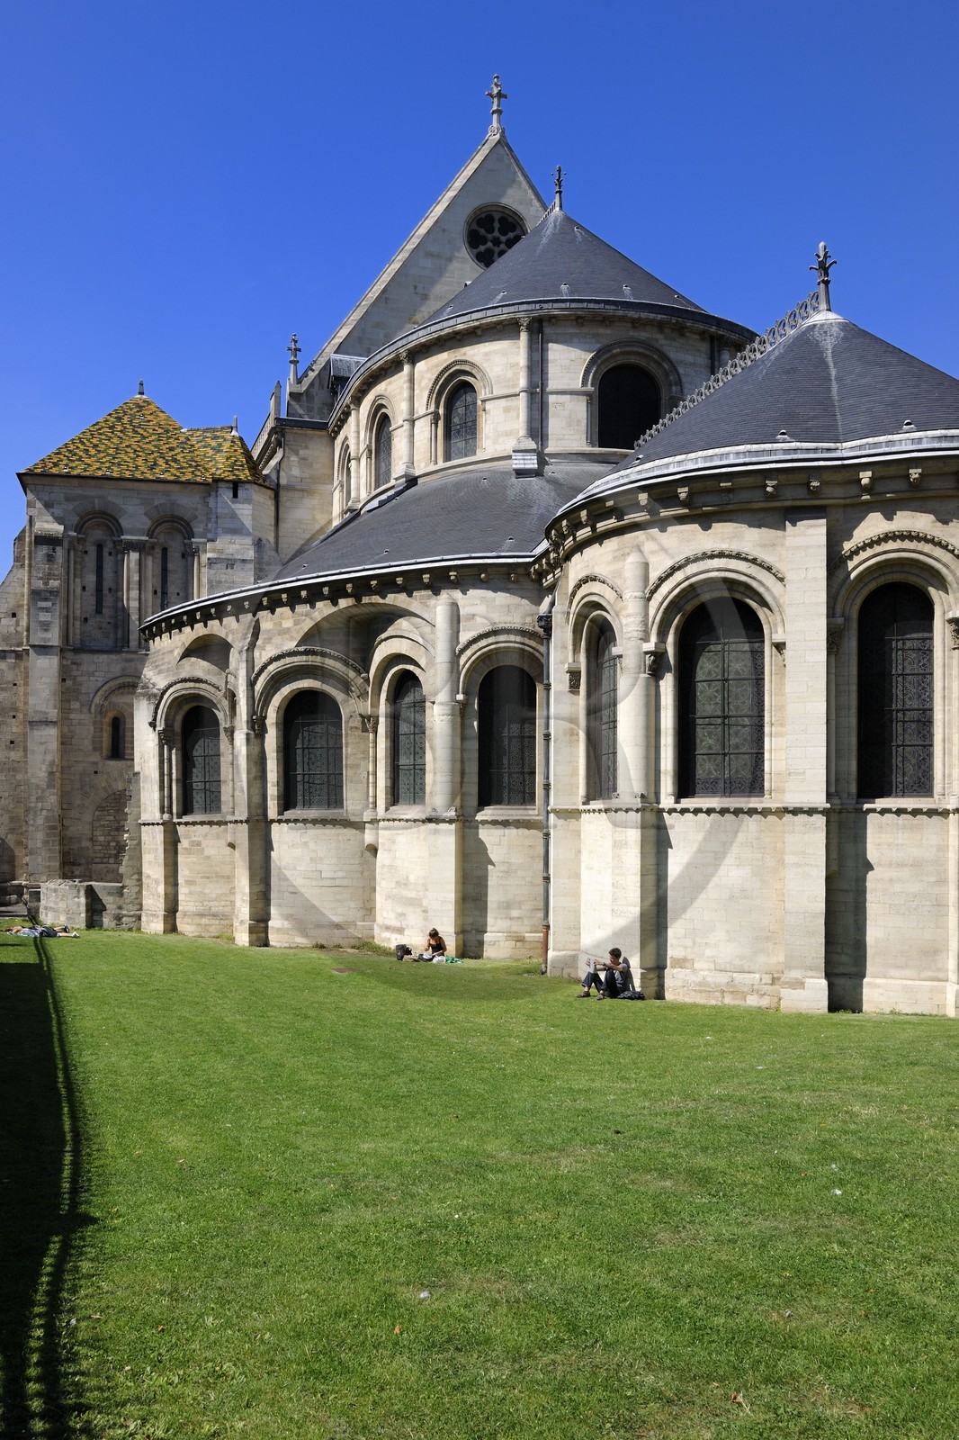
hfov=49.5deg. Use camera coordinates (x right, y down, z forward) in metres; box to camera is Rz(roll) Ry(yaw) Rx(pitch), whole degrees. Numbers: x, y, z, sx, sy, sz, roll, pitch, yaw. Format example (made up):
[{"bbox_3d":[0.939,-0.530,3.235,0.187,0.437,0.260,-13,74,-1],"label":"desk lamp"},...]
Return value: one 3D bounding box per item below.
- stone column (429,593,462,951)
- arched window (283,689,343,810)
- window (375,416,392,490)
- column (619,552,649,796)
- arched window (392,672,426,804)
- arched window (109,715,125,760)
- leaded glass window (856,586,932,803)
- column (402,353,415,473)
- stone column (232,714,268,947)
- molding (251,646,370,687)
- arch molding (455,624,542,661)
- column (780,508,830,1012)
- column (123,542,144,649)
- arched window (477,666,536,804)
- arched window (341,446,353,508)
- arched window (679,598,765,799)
[{"bbox_3d":[-0.766,1.188,23.600,0.750,8.100,0.720,0,0,0],"label":"stone column"},{"bbox_3d":[-3.685,0.687,23.100,1.330,2.670,0.300,0,-2,3],"label":"arched window"},{"bbox_3d":[-2.604,-7.226,28.000,0.280,1.920,0.980,1,-3,-32],"label":"window"},{"bbox_3d":[2.608,-0.781,17.600,0.520,4.250,0.480,0,0,0],"label":"column"},{"bbox_3d":[-1.758,0.447,25.800,0.300,3.200,1.200,2,-3,-44],"label":"arched window"},{"bbox_3d":[-11.510,0.553,33.000,0.550,1.450,0.300,0,-2,-10],"label":"arched window"},{"bbox_3d":[6.034,-0.433,15.100,1.060,3.150,0.300,0,-2,12],"label":"leaded glass window"},{"bbox_3d":[-2.088,-8.997,30.400,0.360,3.520,0.360,0,0,0],"label":"column"},{"bbox_3d":[-5.899,2.842,26.800,0.620,5.950,0.600,-1,-2,30],"label":"stone column"},{"bbox_3d":[-3.679,-1.162,22.600,2.520,0.940,0.350,0,-2,3],"label":"molding"},{"bbox_3d":[0.513,-1.770,23.700,2.100,0.840,0.300,0,0,9],"label":"arch molding"},{"bbox_3d":[5.072,0.631,16.200,0.730,7.750,0.500,-1,-2,15],"label":"column"},{"bbox_3d":[-13.303,-4.805,40.000,0.720,4.050,0.600,0,-2,-9],"label":"column"},{"bbox_3d":[0.623,0.390,24.000,1.360,3.260,0.300,0,0,9],"label":"arched window"},{"bbox_3d":[-4.473,-8.228,35.200,0.300,2.200,1.250,0,0,-18],"label":"arched window"},{"bbox_3d":[3.738,-0.320,16.000,1.300,3.080,0.300,-1,-2,18],"label":"arched window"}]

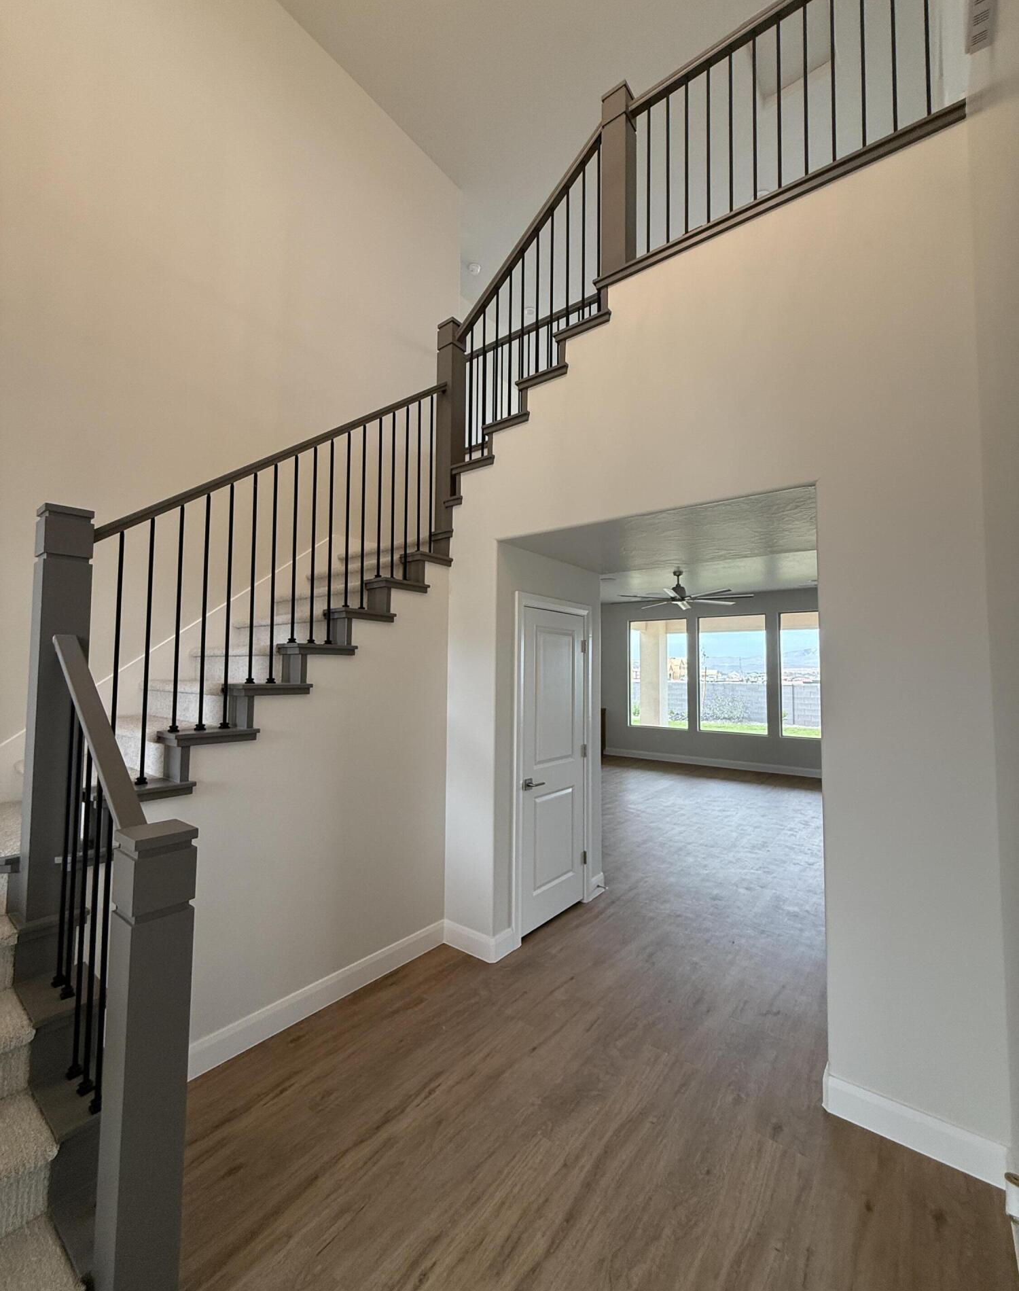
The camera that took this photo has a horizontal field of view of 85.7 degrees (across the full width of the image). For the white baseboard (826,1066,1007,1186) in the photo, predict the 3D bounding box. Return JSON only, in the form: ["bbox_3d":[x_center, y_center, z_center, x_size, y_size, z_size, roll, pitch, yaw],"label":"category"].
[{"bbox_3d":[1.400,1.686,1.934,0.515,0.133,0.026,-2,-4,38],"label":"white baseboard"}]

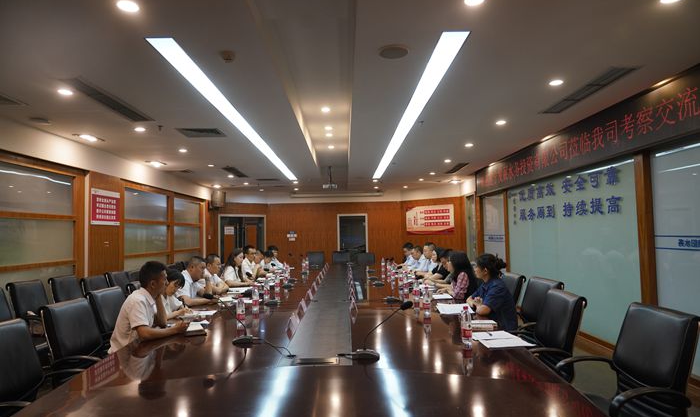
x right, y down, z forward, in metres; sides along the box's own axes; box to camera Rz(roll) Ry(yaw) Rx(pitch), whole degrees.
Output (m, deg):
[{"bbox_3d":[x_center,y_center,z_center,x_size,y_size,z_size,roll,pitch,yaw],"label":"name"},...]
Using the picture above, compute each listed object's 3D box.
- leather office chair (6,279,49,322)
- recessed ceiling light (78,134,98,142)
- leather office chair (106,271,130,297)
[{"bbox_3d":[-3.100,1.263,4.813,0.660,1.010,0.610,-1,-3,1],"label":"leather office chair"},{"bbox_3d":[-3.340,-0.874,5.949,0.200,0.060,0.200,-1,-3,-1],"label":"recessed ceiling light"},{"bbox_3d":[-3.007,1.389,6.604,0.640,0.960,0.600,-1,-3,0],"label":"leather office chair"}]

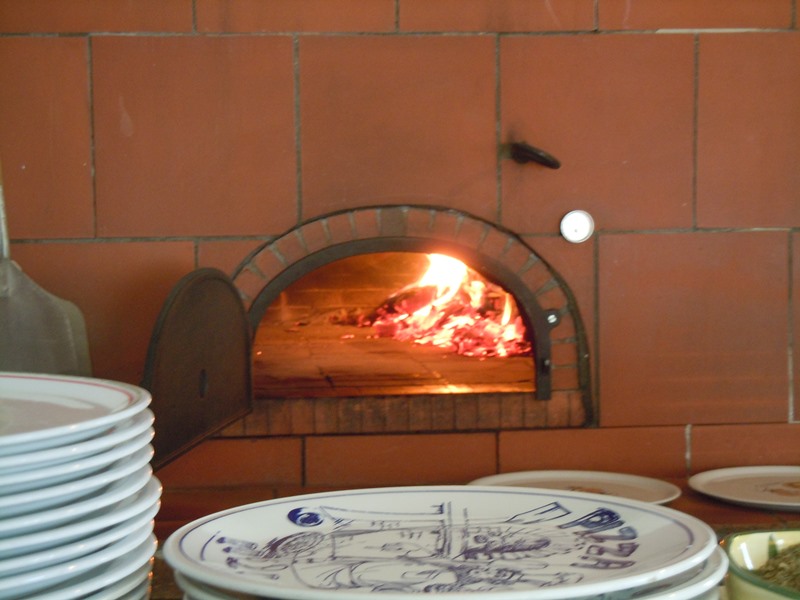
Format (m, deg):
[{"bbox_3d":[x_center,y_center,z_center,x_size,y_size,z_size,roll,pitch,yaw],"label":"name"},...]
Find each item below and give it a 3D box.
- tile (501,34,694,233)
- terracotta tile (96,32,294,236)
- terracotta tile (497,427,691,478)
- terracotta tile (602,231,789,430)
[{"bbox_3d":[0.306,-0.260,2.772,0.303,0.303,0.018,-1,7,-5],"label":"tile"},{"bbox_3d":[-0.312,-0.248,2.721,0.303,0.303,0.018,-1,7,-5],"label":"terracotta tile"},{"bbox_3d":[0.308,0.244,2.838,0.298,0.078,0.018,-1,7,-5],"label":"terracotta tile"},{"bbox_3d":[0.463,0.045,2.825,0.303,0.303,0.018,-1,7,-5],"label":"terracotta tile"}]

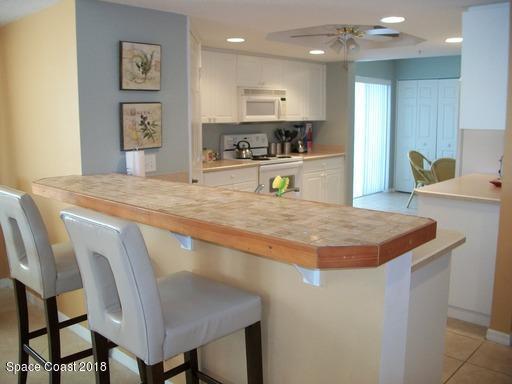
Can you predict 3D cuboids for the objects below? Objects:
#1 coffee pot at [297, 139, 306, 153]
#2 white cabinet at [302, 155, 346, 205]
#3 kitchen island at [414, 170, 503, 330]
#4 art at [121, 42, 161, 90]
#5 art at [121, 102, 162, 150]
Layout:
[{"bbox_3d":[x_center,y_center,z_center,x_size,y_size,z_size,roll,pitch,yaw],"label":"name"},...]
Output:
[{"bbox_3d":[0.616,-0.631,6.410,0.125,0.190,0.125,8,12,43],"label":"coffee pot"},{"bbox_3d":[0.717,-0.042,6.633,0.600,0.870,0.932,8,13,43],"label":"white cabinet"},{"bbox_3d":[1.861,0.373,3.874,0.630,0.910,1.300,8,13,43],"label":"kitchen island"},{"bbox_3d":[-0.828,-0.897,3.414,0.030,0.328,0.319,8,13,43],"label":"art"},{"bbox_3d":[-0.836,-0.481,3.467,0.030,0.336,0.332,8,13,43],"label":"art"}]

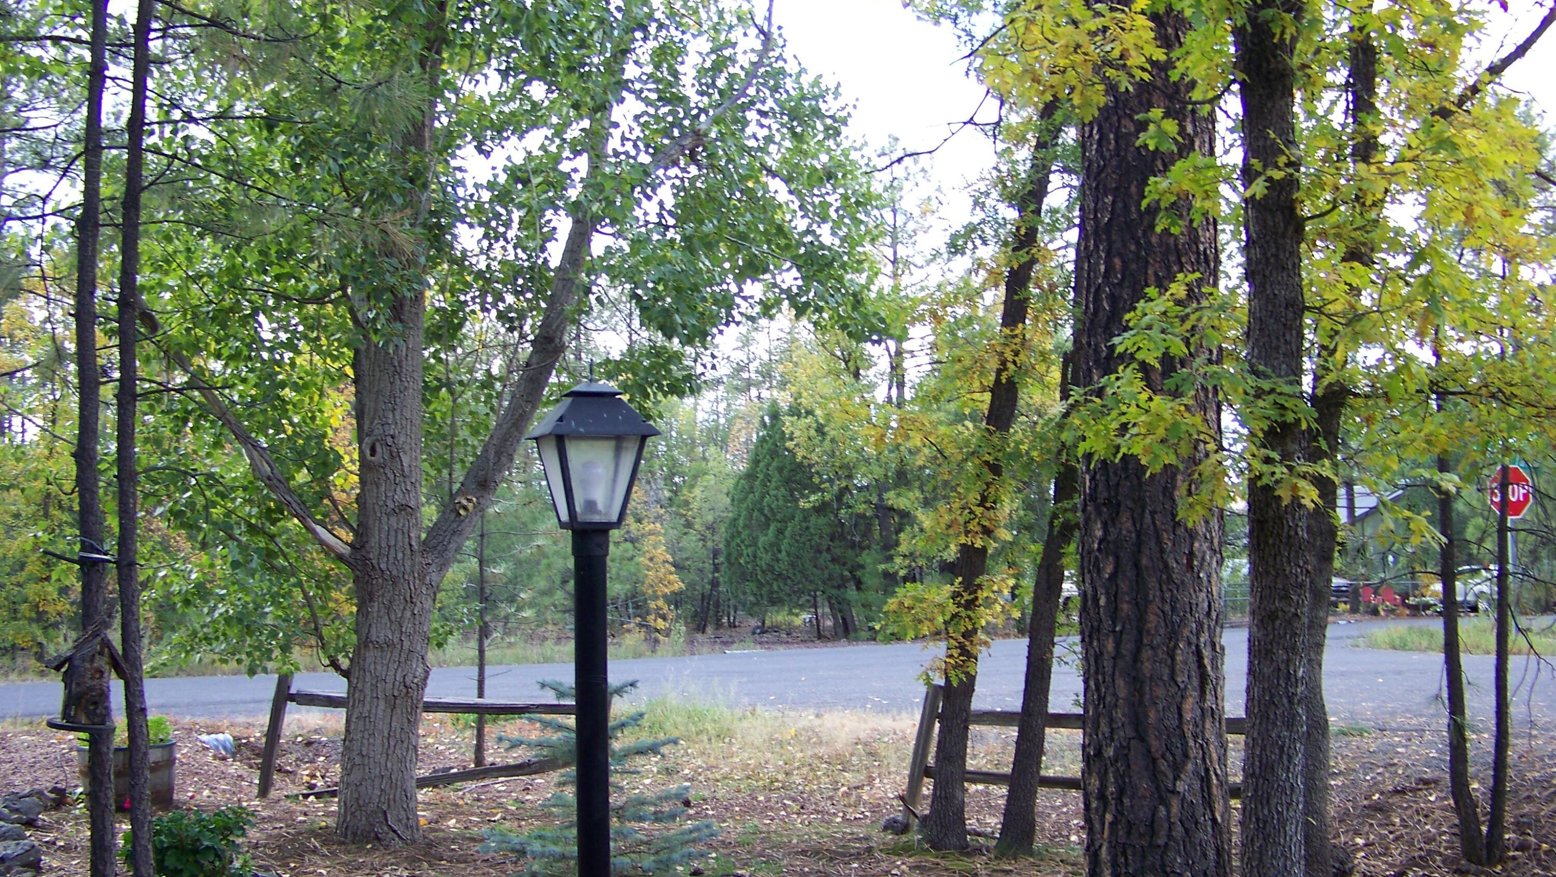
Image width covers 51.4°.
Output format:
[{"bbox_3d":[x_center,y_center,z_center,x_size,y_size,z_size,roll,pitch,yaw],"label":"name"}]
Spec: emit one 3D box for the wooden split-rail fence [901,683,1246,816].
[{"bbox_3d":[1.880,1.930,9.930,2.300,0.860,0.180,-2,-4,14],"label":"wooden split-rail fence"}]

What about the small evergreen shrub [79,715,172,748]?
[{"bbox_3d":[-4.150,1.870,10.300,0.560,0.220,0.500,-1,-4,0],"label":"small evergreen shrub"}]

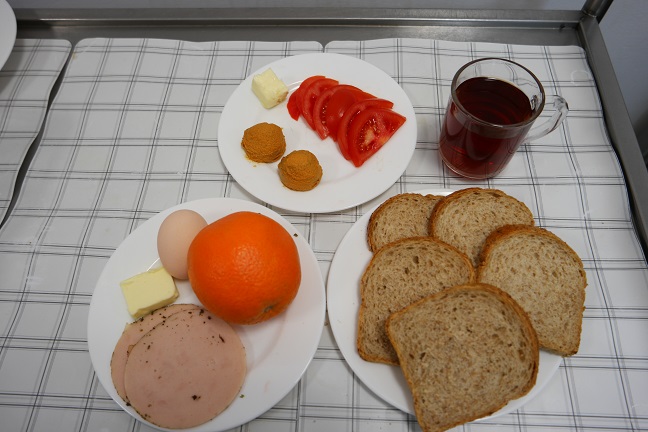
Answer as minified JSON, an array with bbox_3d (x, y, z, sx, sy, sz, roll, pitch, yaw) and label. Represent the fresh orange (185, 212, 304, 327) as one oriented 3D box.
[{"bbox_3d":[-0.060,0.039,0.331,0.084,0.083,0.084,-3,64,0],"label":"fresh orange"}]

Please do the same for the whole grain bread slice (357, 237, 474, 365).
[{"bbox_3d":[0.075,0.068,0.345,0.094,0.013,0.106,0,73,1],"label":"whole grain bread slice"}]

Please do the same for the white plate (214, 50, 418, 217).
[{"bbox_3d":[-0.006,-0.086,0.435,0.195,0.019,0.195,-1,64,1],"label":"white plate"}]

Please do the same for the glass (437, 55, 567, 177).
[{"bbox_3d":[0.162,-0.084,0.394,0.107,0.085,0.075,0,64,1],"label":"glass"}]

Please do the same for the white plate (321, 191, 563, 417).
[{"bbox_3d":[0.097,0.067,0.359,0.190,0.019,0.190,-1,64,1],"label":"white plate"}]

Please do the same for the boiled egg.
[{"bbox_3d":[-0.116,0.024,0.360,0.044,0.044,0.060,-8,76,-3],"label":"boiled egg"}]

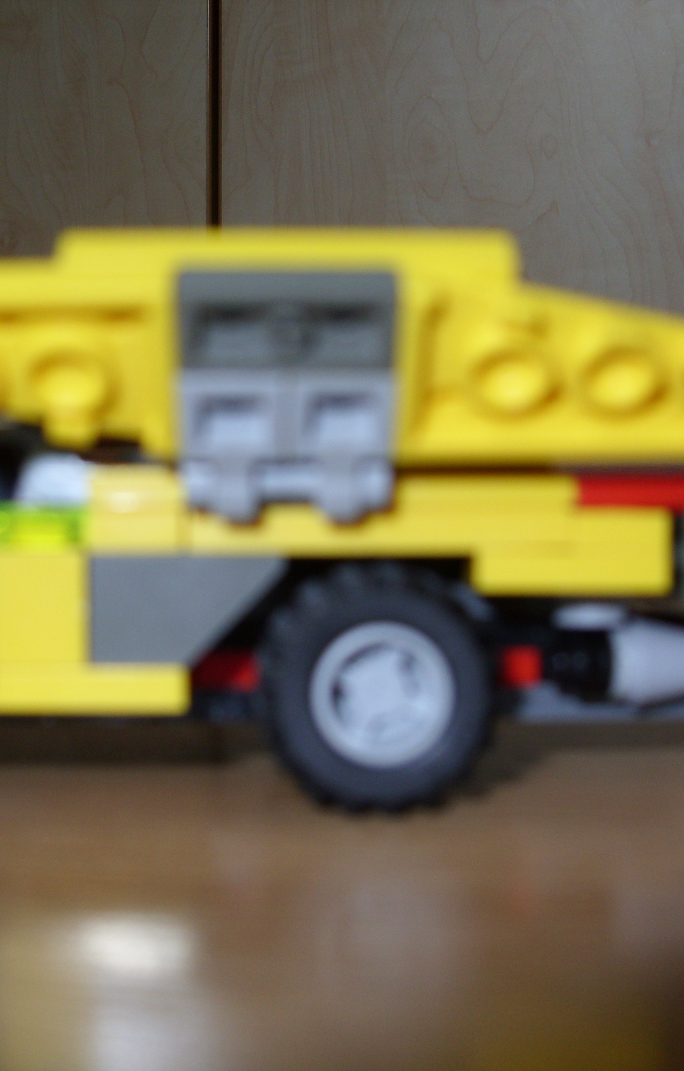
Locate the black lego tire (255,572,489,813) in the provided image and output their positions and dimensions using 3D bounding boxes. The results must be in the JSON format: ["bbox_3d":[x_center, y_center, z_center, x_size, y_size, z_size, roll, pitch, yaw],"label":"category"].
[{"bbox_3d":[0.003,0.013,0.134,0.021,0.021,0.012,0,1,-1],"label":"black lego tire"}]

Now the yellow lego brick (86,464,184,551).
[{"bbox_3d":[-0.017,-0.002,0.133,0.008,0.007,0.008,0,1,-1],"label":"yellow lego brick"}]

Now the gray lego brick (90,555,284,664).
[{"bbox_3d":[-0.013,0.006,0.133,0.016,0.010,0.008,0,1,-1],"label":"gray lego brick"}]

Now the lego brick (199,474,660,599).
[{"bbox_3d":[0.007,0.000,0.133,0.040,0.010,0.008,0,1,-1],"label":"lego brick"}]

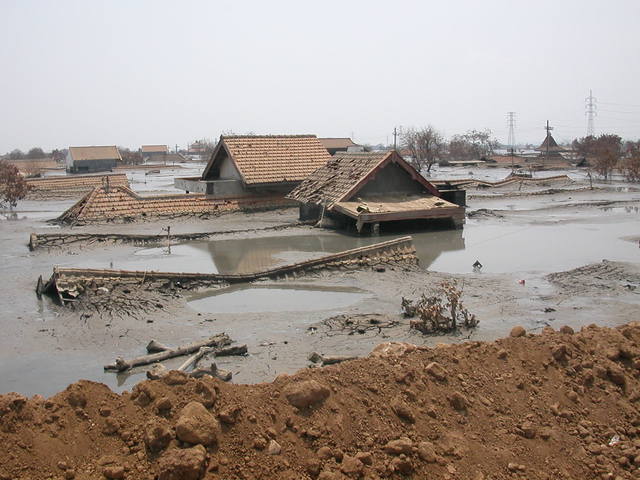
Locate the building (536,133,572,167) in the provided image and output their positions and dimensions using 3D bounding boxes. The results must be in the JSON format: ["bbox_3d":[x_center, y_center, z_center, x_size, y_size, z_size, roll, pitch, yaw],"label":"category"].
[{"bbox_3d":[34.694,-13.389,101.213,4.800,5.000,4.800,-3,8,-15],"label":"building"}]

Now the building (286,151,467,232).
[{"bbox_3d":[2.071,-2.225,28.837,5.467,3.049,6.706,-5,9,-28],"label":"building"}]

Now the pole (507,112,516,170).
[{"bbox_3d":[24.401,-12.551,87.170,1.300,7.400,1.000,0,8,10],"label":"pole"}]

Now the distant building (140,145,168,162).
[{"bbox_3d":[-39.578,-20.686,163.599,6.200,4.400,5.500,-4,8,-22],"label":"distant building"}]

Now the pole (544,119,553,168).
[{"bbox_3d":[31.449,-13.281,94.154,1.100,6.300,0.400,0,8,5],"label":"pole"}]

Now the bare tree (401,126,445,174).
[{"bbox_3d":[11.890,-10.382,79.357,4.900,5.500,4.900,-1,8,0],"label":"bare tree"}]

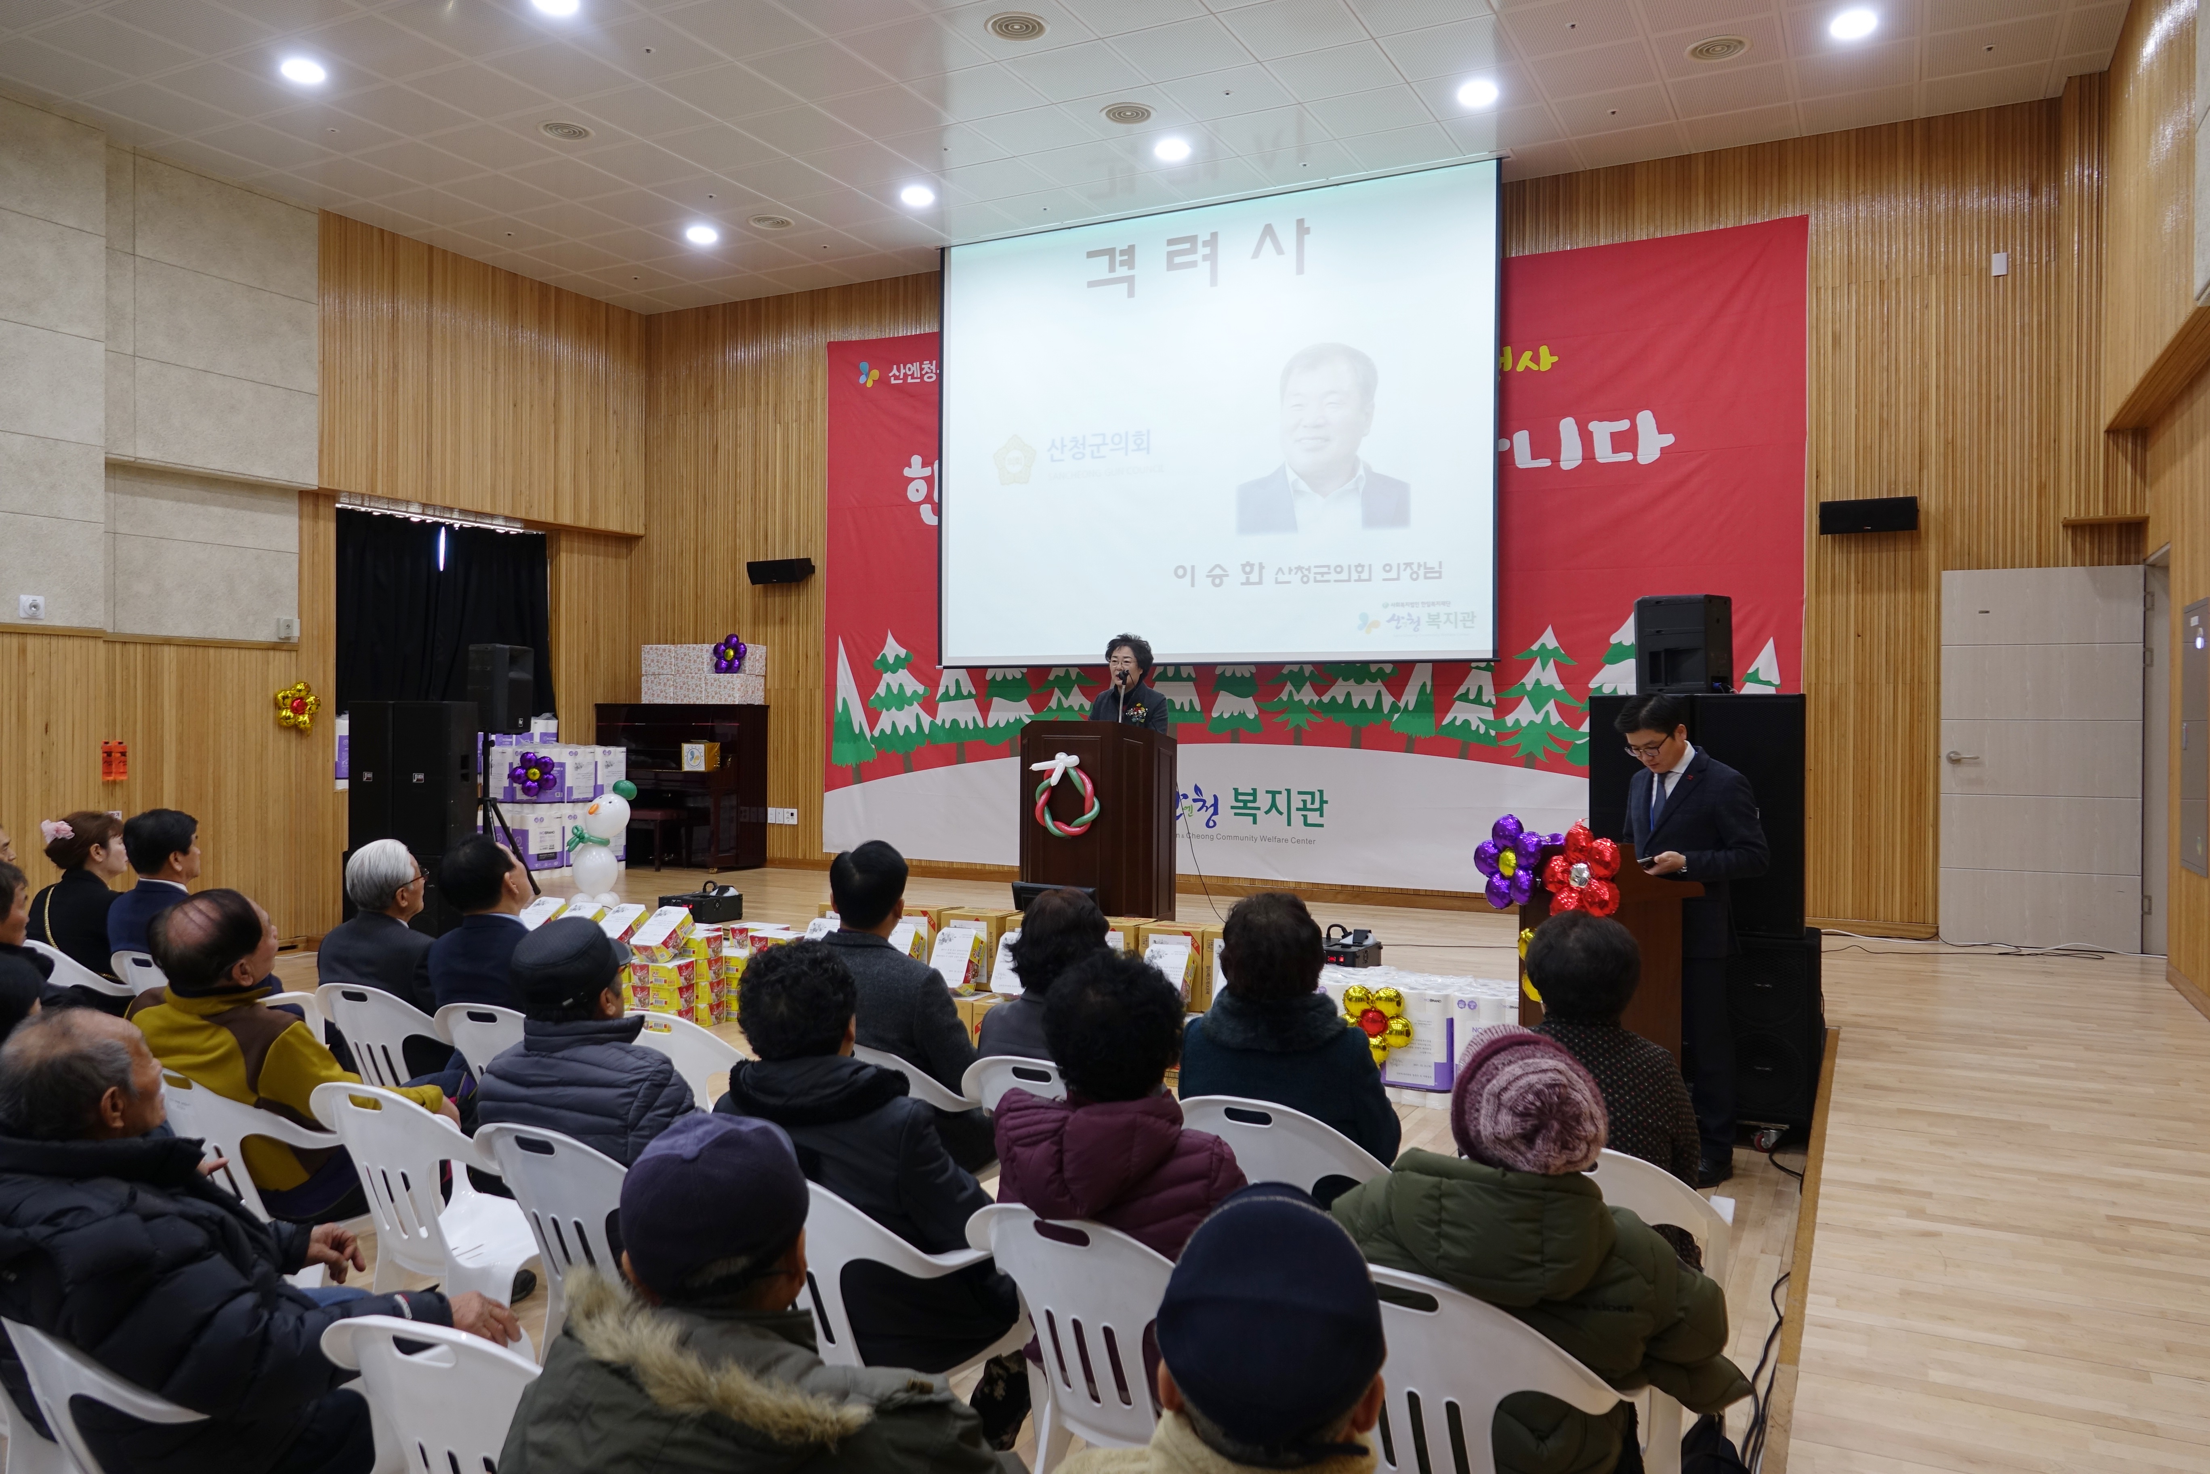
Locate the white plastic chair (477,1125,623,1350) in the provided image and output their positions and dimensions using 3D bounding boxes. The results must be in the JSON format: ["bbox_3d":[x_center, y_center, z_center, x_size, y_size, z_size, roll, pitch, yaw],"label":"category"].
[{"bbox_3d":[-0.975,1.139,3.058,0.560,0.810,0.560,1,1,28],"label":"white plastic chair"}]

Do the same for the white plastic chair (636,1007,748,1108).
[{"bbox_3d":[-1.100,1.127,4.093,0.560,0.810,0.550,1,1,28],"label":"white plastic chair"}]

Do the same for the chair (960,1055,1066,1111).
[{"bbox_3d":[-0.057,1.167,3.819,0.560,0.810,0.570,1,1,25],"label":"chair"}]

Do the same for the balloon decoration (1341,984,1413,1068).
[{"bbox_3d":[1.121,1.204,6.149,0.320,0.330,0.110,1,1,28],"label":"balloon decoration"}]

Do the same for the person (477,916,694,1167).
[{"bbox_3d":[-0.931,0.956,3.269,0.500,1.170,0.760,1,1,31],"label":"person"}]

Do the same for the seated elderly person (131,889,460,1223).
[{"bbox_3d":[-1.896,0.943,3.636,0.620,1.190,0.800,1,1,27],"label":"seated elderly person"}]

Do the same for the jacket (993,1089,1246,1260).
[{"bbox_3d":[0.032,0.904,2.562,0.520,0.600,0.450,1,1,27],"label":"jacket"}]

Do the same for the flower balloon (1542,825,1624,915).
[{"bbox_3d":[1.527,0.423,4.720,0.120,0.300,0.290,0,1,-26],"label":"flower balloon"}]

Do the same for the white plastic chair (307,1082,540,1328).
[{"bbox_3d":[-1.506,1.163,3.497,0.560,0.810,0.570,1,1,24],"label":"white plastic chair"}]

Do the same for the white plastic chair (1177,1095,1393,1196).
[{"bbox_3d":[0.447,1.175,3.411,0.560,0.810,0.570,1,1,29],"label":"white plastic chair"}]

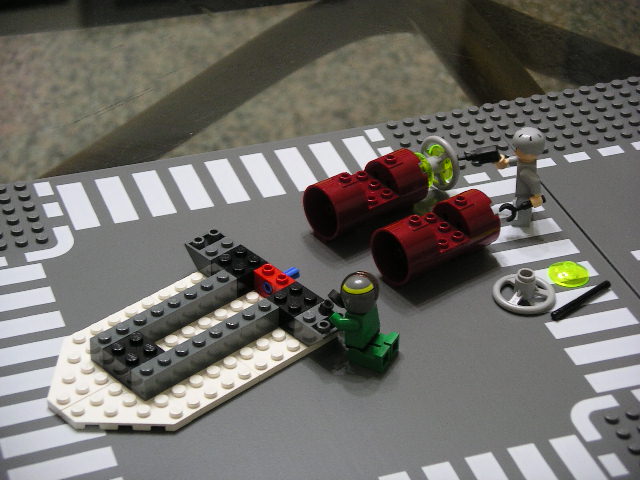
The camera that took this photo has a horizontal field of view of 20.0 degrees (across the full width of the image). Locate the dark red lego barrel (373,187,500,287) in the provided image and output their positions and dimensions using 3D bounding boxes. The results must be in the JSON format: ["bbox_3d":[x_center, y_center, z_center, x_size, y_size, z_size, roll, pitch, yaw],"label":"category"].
[{"bbox_3d":[0.046,-0.001,0.716,0.048,0.025,0.024,-24,43,-32],"label":"dark red lego barrel"}]

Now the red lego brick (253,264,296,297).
[{"bbox_3d":[-0.017,0.017,0.686,0.008,0.011,0.016,-27,45,-35],"label":"red lego brick"}]

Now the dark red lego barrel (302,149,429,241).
[{"bbox_3d":[0.019,-0.019,0.738,0.048,0.025,0.024,-23,43,-32],"label":"dark red lego barrel"}]

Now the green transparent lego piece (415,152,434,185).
[{"bbox_3d":[0.040,-0.028,0.753,0.005,0.016,0.016,-23,43,-32],"label":"green transparent lego piece"}]

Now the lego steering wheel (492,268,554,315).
[{"bbox_3d":[0.080,0.017,0.703,0.024,0.011,0.024,2,35,-1],"label":"lego steering wheel"}]

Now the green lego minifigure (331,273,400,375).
[{"bbox_3d":[0.015,0.028,0.664,0.025,0.035,0.020,16,38,18],"label":"green lego minifigure"}]

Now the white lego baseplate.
[{"bbox_3d":[-0.052,0.040,0.662,0.104,0.005,0.064,-27,45,-35],"label":"white lego baseplate"}]

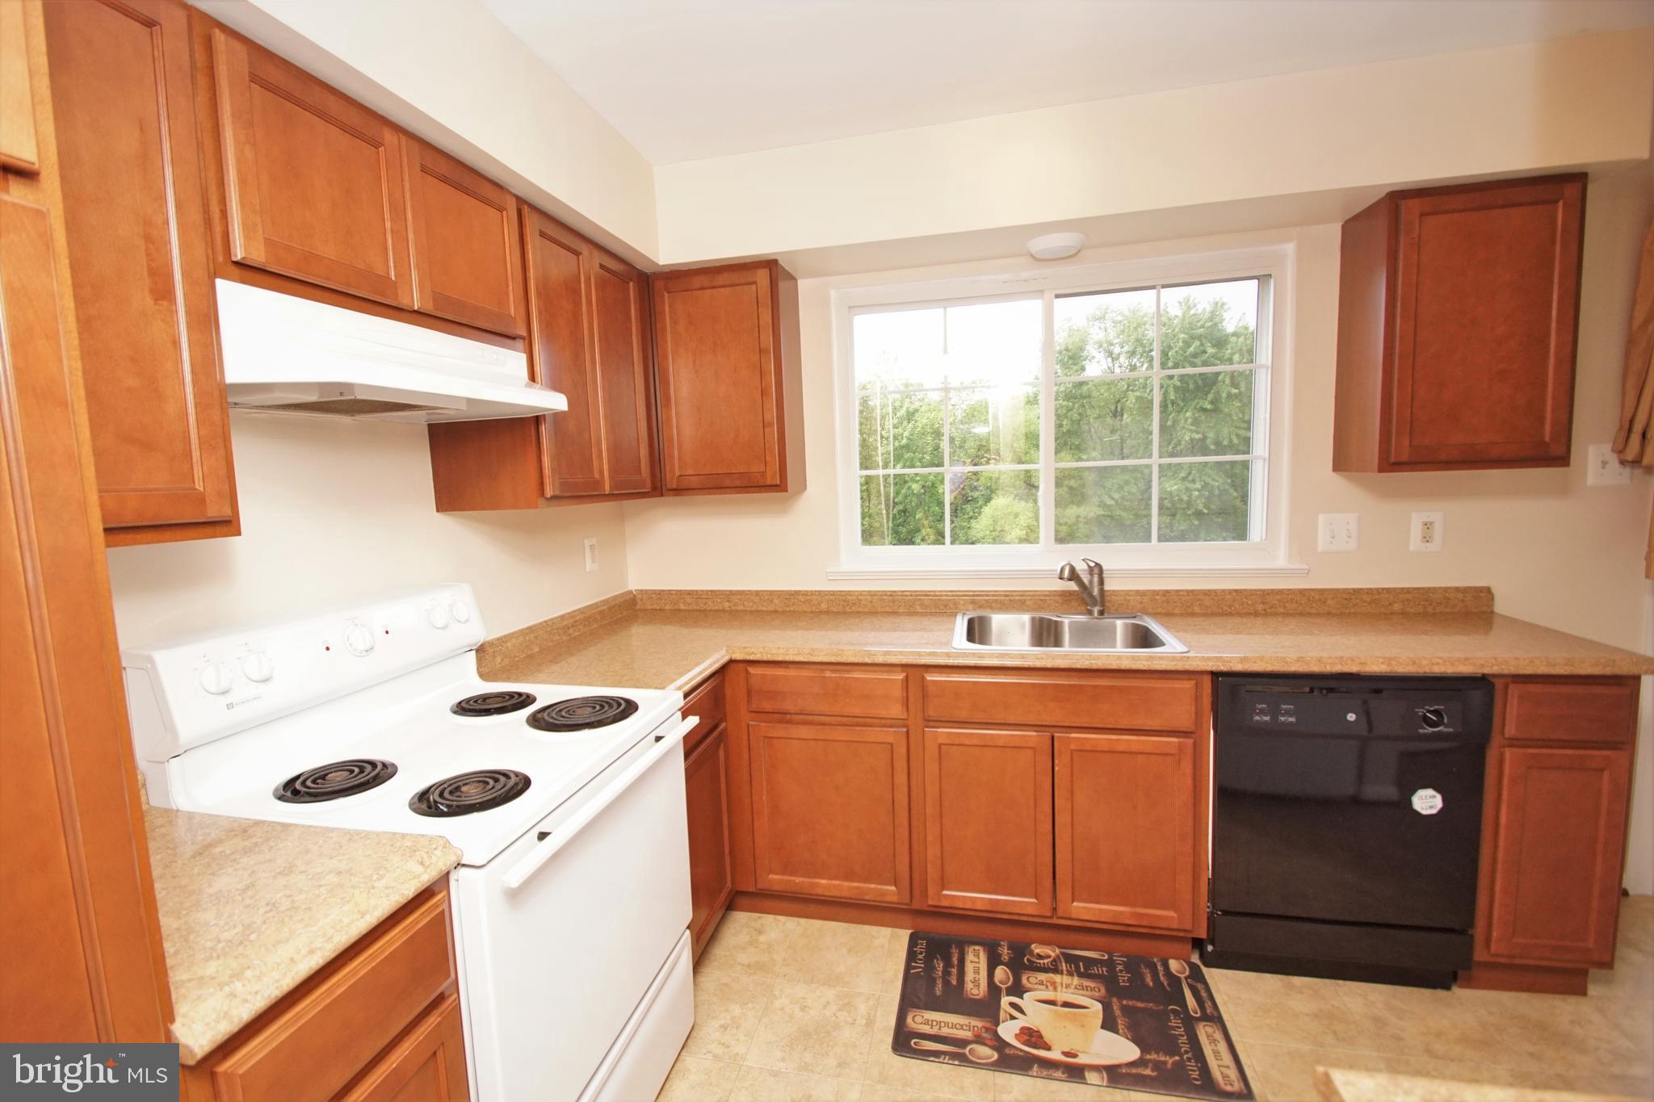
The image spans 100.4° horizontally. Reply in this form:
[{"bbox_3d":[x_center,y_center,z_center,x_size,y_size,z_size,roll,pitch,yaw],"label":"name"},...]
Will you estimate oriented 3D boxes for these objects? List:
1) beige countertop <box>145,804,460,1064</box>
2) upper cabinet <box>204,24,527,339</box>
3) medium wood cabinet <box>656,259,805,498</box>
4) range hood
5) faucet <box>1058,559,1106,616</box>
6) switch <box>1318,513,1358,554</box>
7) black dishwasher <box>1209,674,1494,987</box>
[{"bbox_3d":[-0.912,0.478,0.926,0.660,0.044,0.355,-1,6,13],"label":"beige countertop"},{"bbox_3d":[-0.993,-0.644,1.408,0.328,0.386,0.740,-1,6,13],"label":"upper cabinet"},{"bbox_3d":[-0.353,-0.594,2.520,0.472,0.776,0.297,-1,6,13],"label":"medium wood cabinet"},{"bbox_3d":[-0.933,-0.379,1.424,0.430,0.148,0.743,-1,6,13],"label":"range hood"},{"bbox_3d":[0.849,0.125,2.287,0.240,0.215,0.062,-8,8,-43],"label":"faucet"},{"bbox_3d":[1.692,-0.059,2.276,0.115,0.119,0.012,-1,6,13],"label":"switch"},{"bbox_3d":[1.403,0.722,2.076,0.605,0.870,0.620,-1,6,13],"label":"black dishwasher"}]

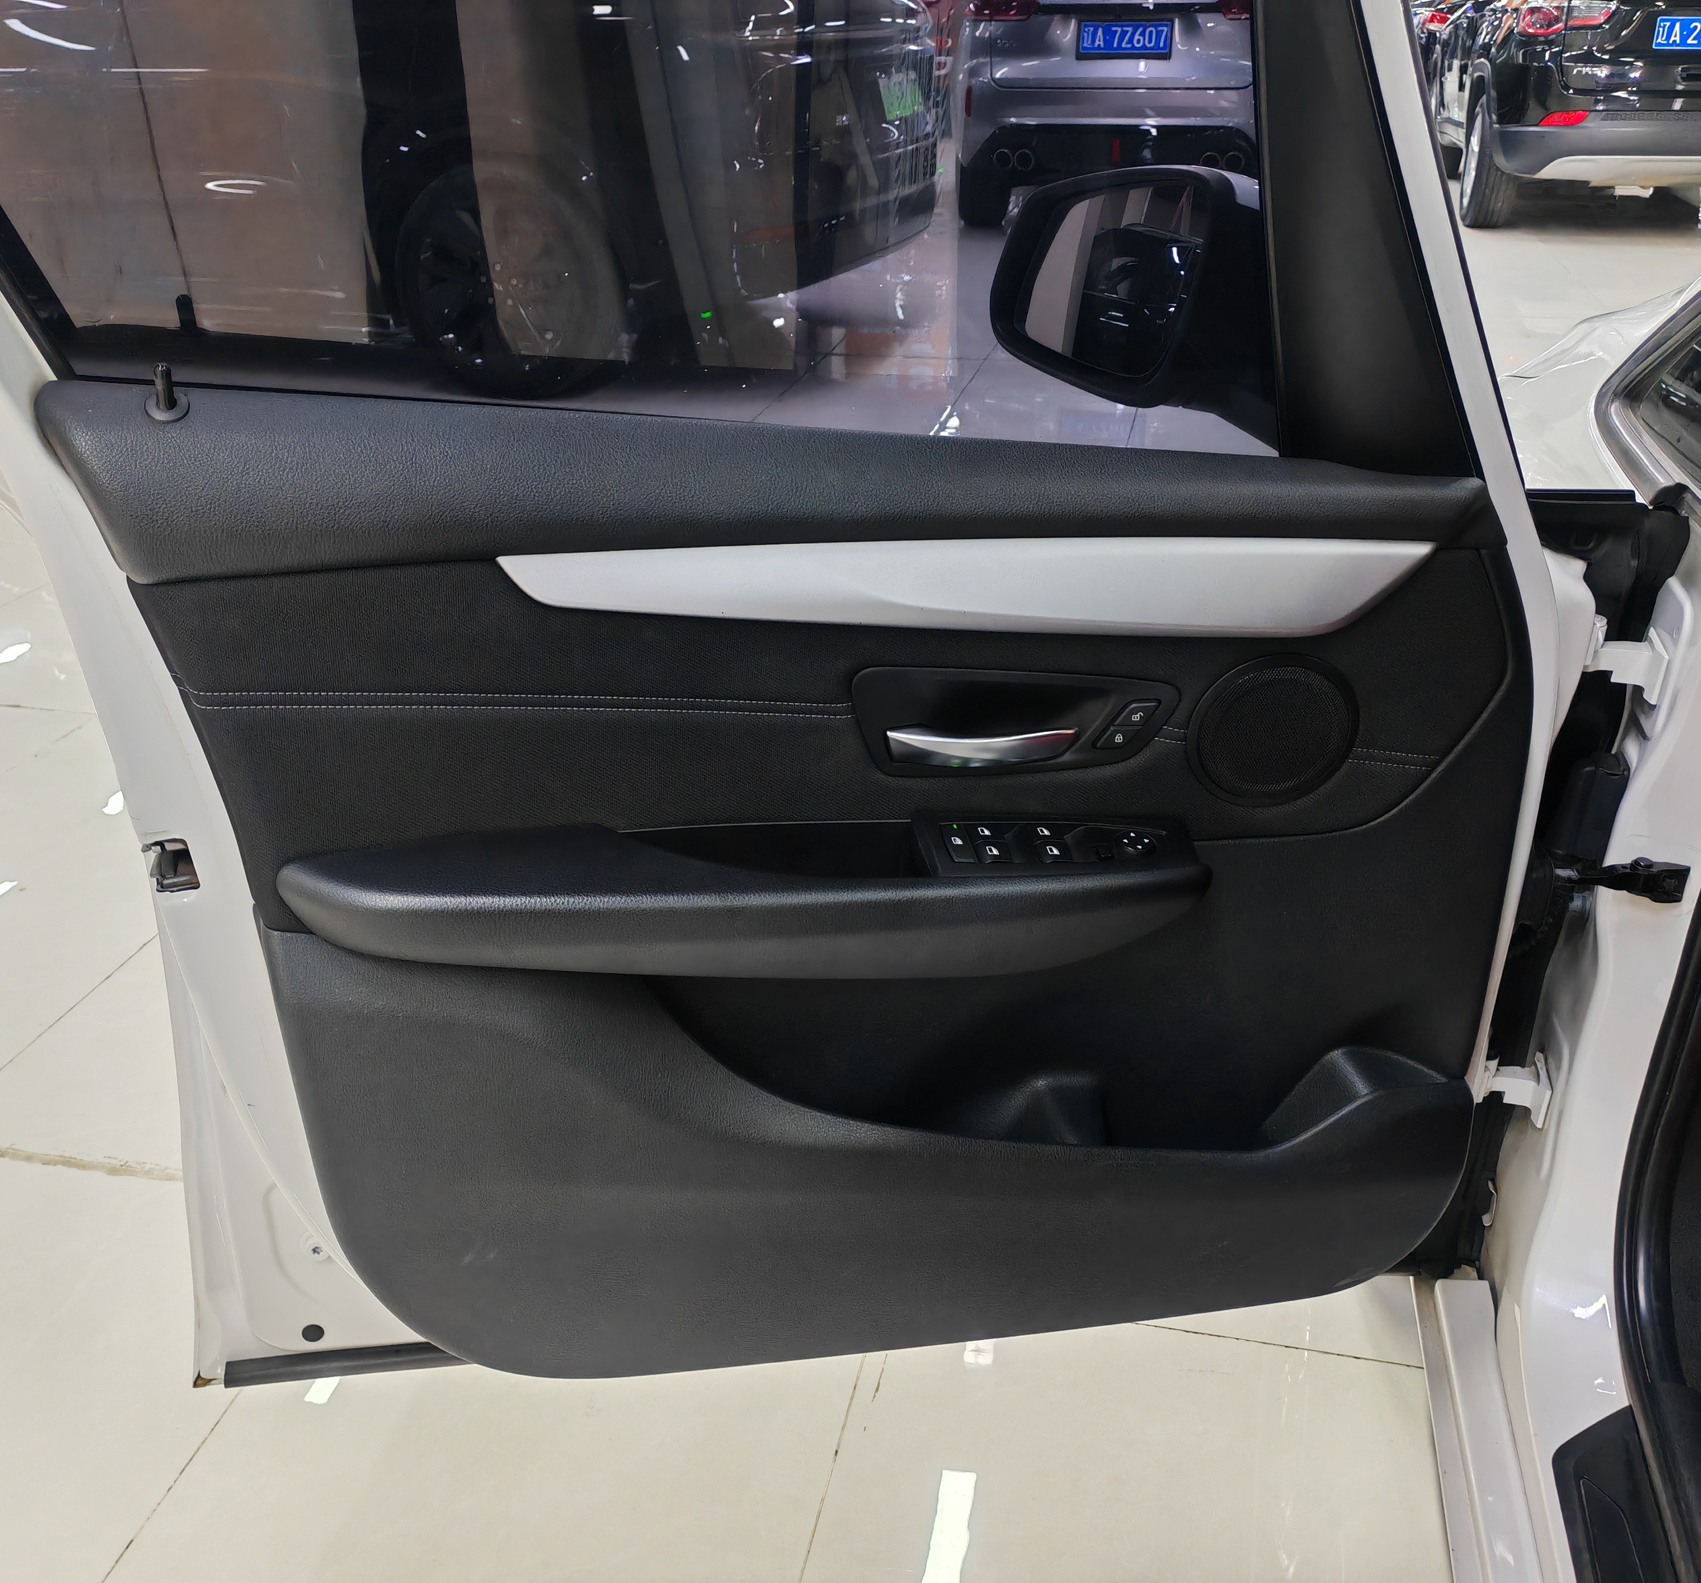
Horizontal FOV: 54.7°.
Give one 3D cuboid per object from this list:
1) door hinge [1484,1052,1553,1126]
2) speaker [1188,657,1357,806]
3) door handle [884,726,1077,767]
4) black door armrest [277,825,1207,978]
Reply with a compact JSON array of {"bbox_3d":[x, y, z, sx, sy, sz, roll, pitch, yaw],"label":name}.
[{"bbox_3d":[0.501,0.223,1.233,0.055,0.058,0.050,-3,26,-5],"label":"door hinge"},{"bbox_3d":[0.260,-0.036,1.012,0.106,0.106,0.020,-3,31,-5],"label":"speaker"},{"bbox_3d":[0.078,-0.027,0.988,0.116,0.030,0.026,-3,26,-5],"label":"door handle"},{"bbox_3d":[-0.054,0.069,0.981,0.550,0.088,0.085,-3,26,-5],"label":"black door armrest"}]

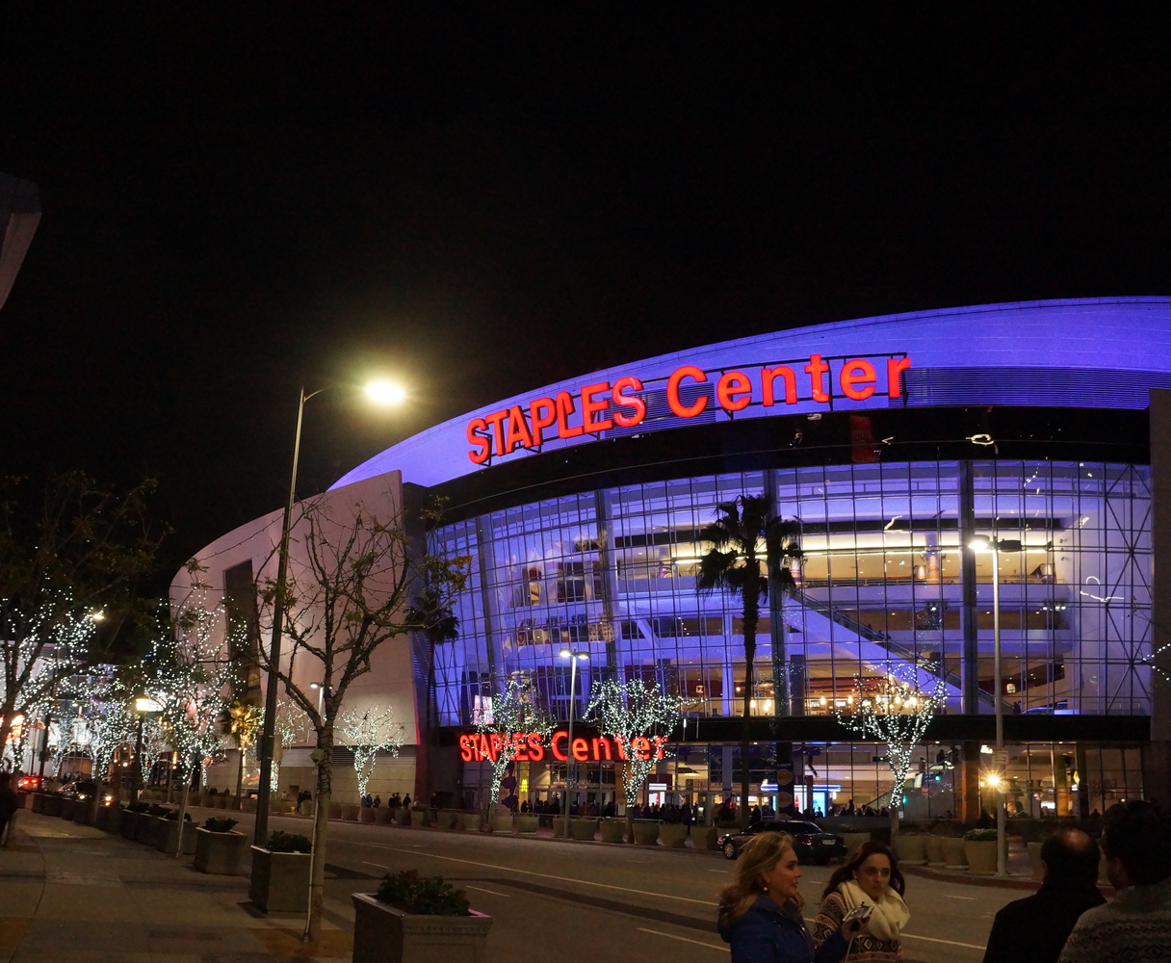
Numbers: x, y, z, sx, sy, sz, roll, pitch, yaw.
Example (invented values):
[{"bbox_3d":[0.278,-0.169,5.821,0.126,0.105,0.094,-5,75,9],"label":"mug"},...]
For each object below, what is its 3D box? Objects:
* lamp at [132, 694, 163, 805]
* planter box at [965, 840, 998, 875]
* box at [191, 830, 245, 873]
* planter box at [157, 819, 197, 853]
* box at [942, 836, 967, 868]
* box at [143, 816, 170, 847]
[{"bbox_3d":[-14.503,9.211,35.416,0.800,4.190,0.750,2,-16,0],"label":"lamp"},{"bbox_3d":[11.480,10.796,31.177,1.240,0.930,1.240,-4,-17,19],"label":"planter box"},{"bbox_3d":[-7.346,7.437,21.800,0.740,0.780,1.450,10,-18,-26],"label":"box"},{"bbox_3d":[-10.285,8.939,27.311,0.740,0.780,1.450,11,-18,-28],"label":"planter box"},{"bbox_3d":[12.064,12.086,35.316,1.000,0.870,1.000,-3,-17,18],"label":"box"},{"bbox_3d":[-11.742,9.584,29.799,0.740,0.780,1.450,12,-19,-31],"label":"box"}]

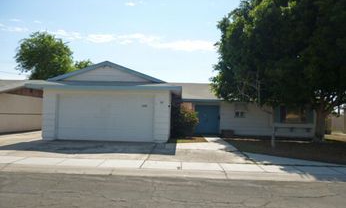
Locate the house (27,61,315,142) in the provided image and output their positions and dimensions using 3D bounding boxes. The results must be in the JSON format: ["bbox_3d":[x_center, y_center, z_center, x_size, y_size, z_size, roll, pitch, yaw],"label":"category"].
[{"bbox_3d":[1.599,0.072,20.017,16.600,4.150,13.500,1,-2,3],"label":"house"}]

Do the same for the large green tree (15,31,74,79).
[{"bbox_3d":[-13.557,-2.646,29.633,6.400,9.900,6.400,1,-2,3],"label":"large green tree"}]

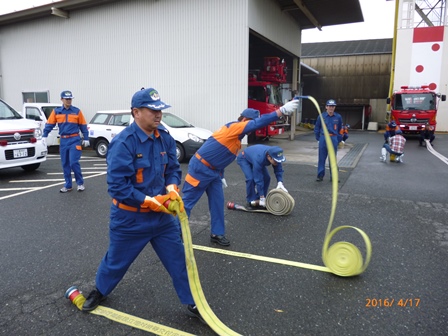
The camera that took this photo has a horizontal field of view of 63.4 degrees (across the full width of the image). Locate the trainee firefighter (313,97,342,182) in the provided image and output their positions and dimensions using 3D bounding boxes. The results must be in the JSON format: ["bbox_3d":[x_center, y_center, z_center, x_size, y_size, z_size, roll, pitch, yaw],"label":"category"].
[{"bbox_3d":[2.209,-0.581,7.660,0.600,1.720,0.340,2,9,13],"label":"trainee firefighter"}]

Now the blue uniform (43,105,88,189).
[{"bbox_3d":[-2.872,-0.405,6.580,0.800,1.460,0.360,-1,9,-8],"label":"blue uniform"}]

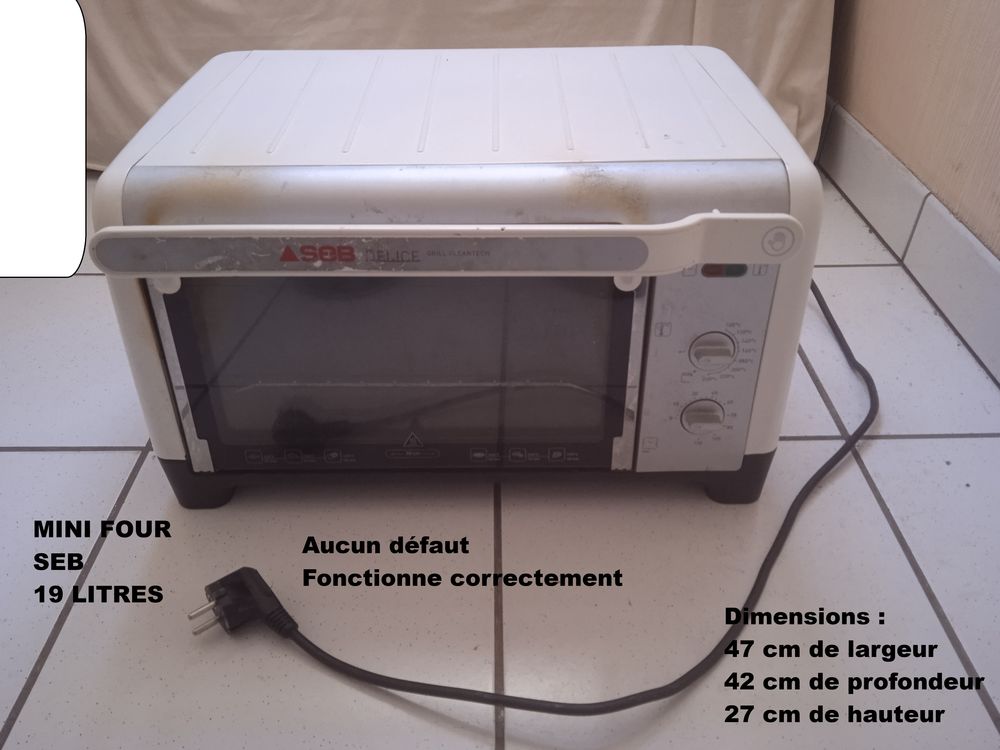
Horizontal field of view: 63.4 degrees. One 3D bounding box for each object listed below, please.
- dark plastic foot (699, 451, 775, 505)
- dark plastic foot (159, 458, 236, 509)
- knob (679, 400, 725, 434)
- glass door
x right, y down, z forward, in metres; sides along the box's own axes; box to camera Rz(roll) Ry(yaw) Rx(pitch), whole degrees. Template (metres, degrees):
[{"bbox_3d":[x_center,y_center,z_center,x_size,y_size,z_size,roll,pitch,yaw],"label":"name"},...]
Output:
[{"bbox_3d":[0.183,0.067,0.649,0.056,0.053,0.053,-1,37,0],"label":"dark plastic foot"},{"bbox_3d":[-0.230,0.071,0.650,0.058,0.053,0.053,-1,37,0],"label":"dark plastic foot"},{"bbox_3d":[0.148,0.034,0.588,0.032,0.032,0.015,-1,31,0],"label":"knob"},{"bbox_3d":[-0.066,-0.011,0.575,0.329,0.187,0.015,-1,31,0],"label":"glass door"}]

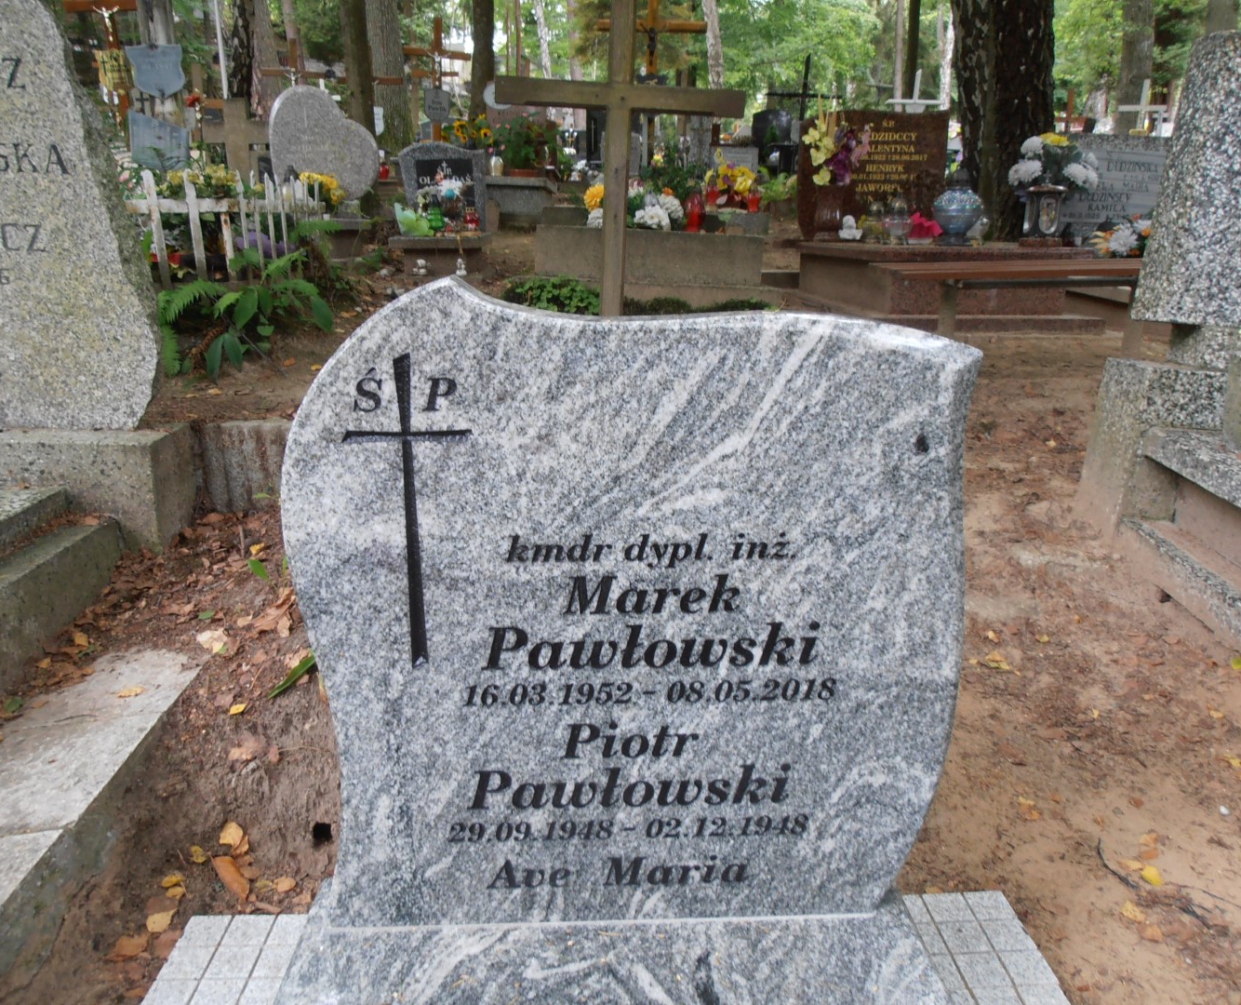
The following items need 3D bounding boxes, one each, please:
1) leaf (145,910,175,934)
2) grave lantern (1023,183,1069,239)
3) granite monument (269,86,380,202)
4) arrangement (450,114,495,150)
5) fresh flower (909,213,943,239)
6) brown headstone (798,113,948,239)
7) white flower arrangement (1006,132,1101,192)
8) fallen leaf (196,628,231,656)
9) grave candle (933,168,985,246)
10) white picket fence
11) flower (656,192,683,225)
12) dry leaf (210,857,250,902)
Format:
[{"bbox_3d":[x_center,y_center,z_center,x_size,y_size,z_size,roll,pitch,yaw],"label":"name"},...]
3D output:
[{"bbox_3d":[-0.572,0.513,1.151,0.030,0.011,0.036,-15,27,-32],"label":"leaf"},{"bbox_3d":[1.931,-1.319,4.220,0.130,0.232,0.130,-1,17,-3],"label":"grave lantern"},{"bbox_3d":[-1.594,-1.930,5.000,0.520,0.570,0.110,-1,17,-3],"label":"granite monument"},{"bbox_3d":[-1.065,-2.654,6.700,0.290,0.270,0.250,-1,17,-3],"label":"arrangement"},{"bbox_3d":[1.527,-1.381,4.650,0.130,0.120,0.110,-1,17,-3],"label":"fresh flower"},{"bbox_3d":[1.530,-1.978,5.600,0.850,0.740,0.090,-1,17,-3],"label":"brown headstone"},{"bbox_3d":[2.050,-1.604,4.400,0.330,0.260,0.250,-1,17,-3],"label":"white flower arrangement"},{"bbox_3d":[-0.715,0.236,1.630,0.046,0.016,0.050,-1,26,-3],"label":"fallen leaf"},{"bbox_3d":[1.651,-1.439,4.530,0.240,0.345,0.240,-1,17,-3],"label":"grave candle"},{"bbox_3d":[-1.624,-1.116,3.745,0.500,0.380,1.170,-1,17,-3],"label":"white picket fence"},{"bbox_3d":[0.252,-1.517,4.800,0.130,0.155,0.120,-1,17,-3],"label":"flower"},{"bbox_3d":[-0.501,0.473,1.188,0.030,0.015,0.060,-22,38,-32],"label":"dry leaf"}]

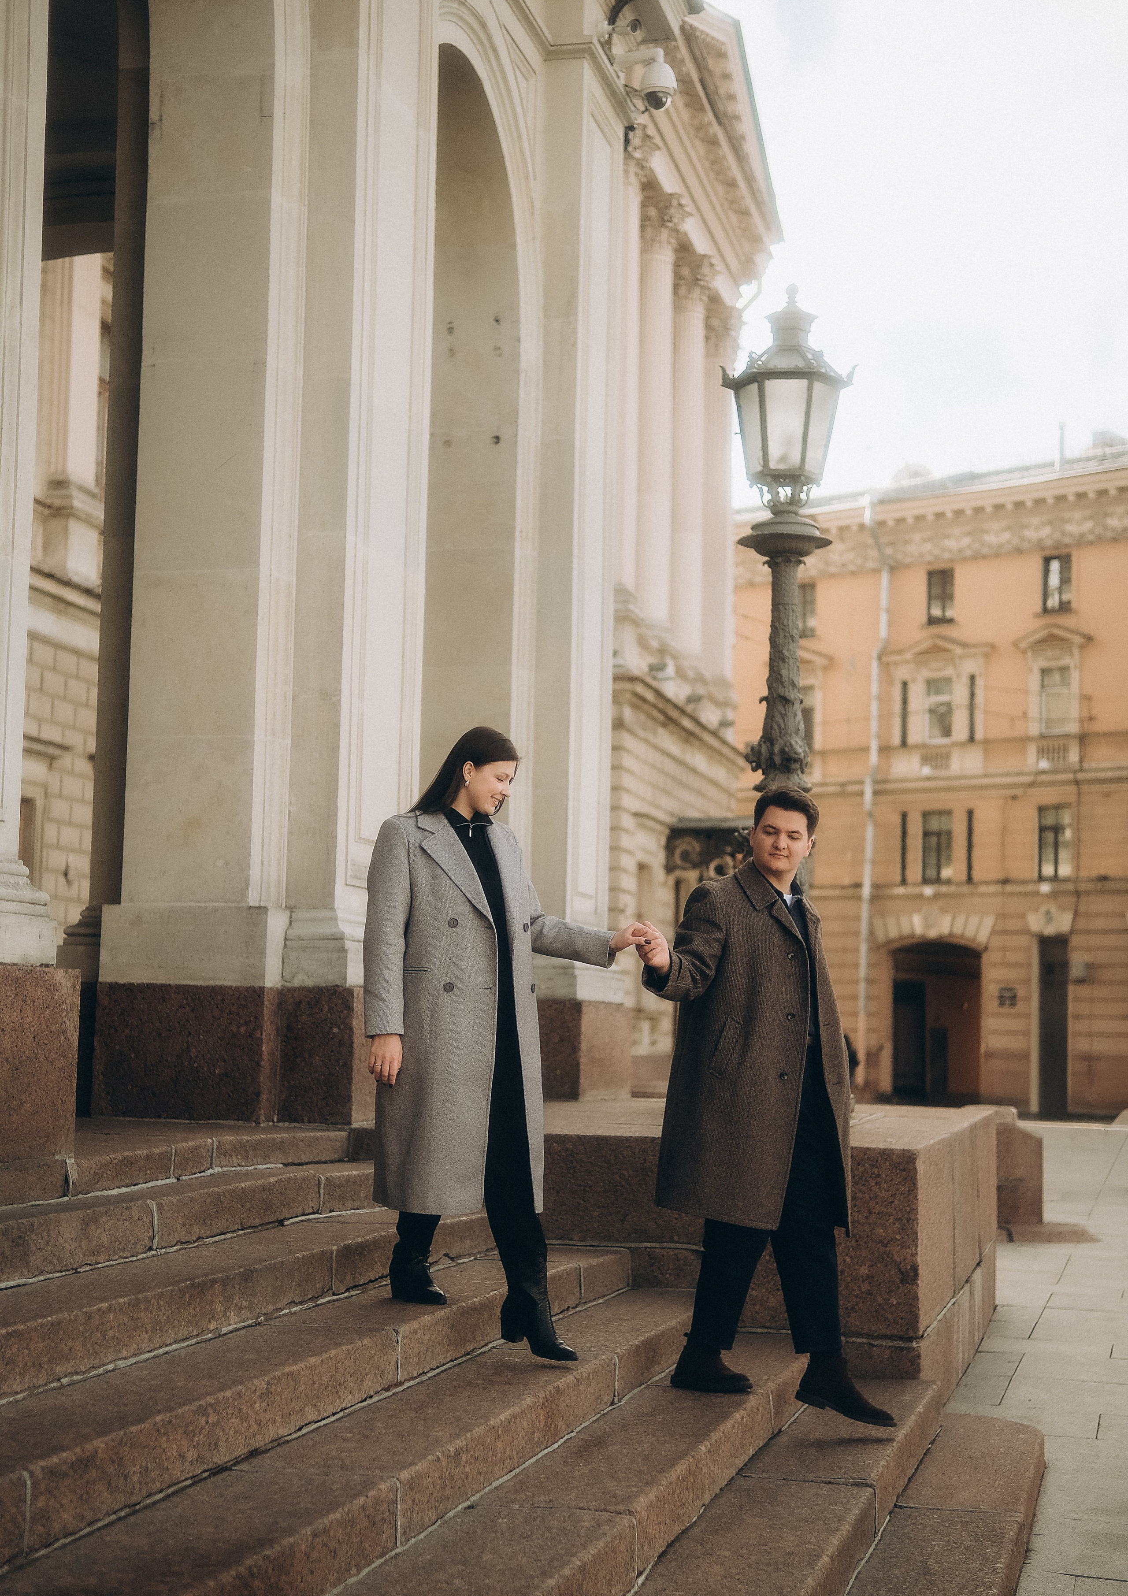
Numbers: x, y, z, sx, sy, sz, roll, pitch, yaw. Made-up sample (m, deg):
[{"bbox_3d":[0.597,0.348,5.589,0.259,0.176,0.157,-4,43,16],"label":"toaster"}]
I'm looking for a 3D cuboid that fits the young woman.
[{"bbox_3d":[-0.150,0.690,6.570,0.740,1.750,0.680,6,-8,-42],"label":"young woman"}]

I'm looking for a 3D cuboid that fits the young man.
[{"bbox_3d":[0.595,0.915,6.970,0.660,1.860,0.580,-3,-7,35],"label":"young man"}]

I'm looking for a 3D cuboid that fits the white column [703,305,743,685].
[{"bbox_3d":[3.051,-6.272,48.112,1.000,7.930,1.000,0,-6,13],"label":"white column"}]

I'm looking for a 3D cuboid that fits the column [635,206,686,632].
[{"bbox_3d":[1.577,-6.920,41.975,1.000,7.930,1.000,0,-6,13],"label":"column"}]

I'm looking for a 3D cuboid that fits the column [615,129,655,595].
[{"bbox_3d":[0.839,-7.245,38.907,1.000,7.930,1.000,0,-6,13],"label":"column"}]

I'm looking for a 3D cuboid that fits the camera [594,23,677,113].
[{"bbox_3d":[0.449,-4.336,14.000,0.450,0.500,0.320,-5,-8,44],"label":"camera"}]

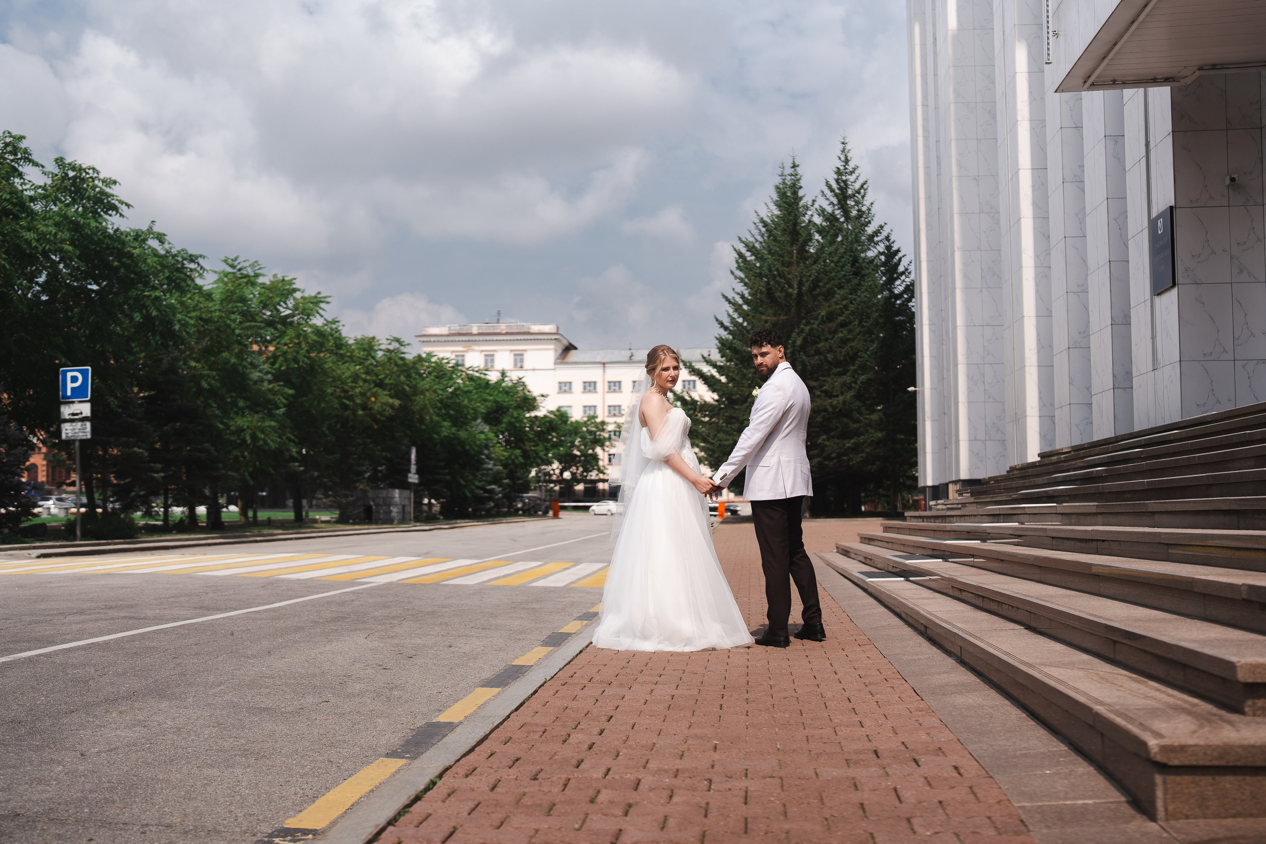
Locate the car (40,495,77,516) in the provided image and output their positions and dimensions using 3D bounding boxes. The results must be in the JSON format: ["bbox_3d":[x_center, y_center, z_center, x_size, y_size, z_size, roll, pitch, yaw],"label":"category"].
[{"bbox_3d":[-51.800,7.500,111.000,1.730,1.570,4.400,0,-4,4],"label":"car"}]

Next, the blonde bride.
[{"bbox_3d":[0.226,0.400,7.020,0.900,1.700,0.820,1,-4,-11],"label":"blonde bride"}]

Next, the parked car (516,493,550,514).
[{"bbox_3d":[-8.400,6.950,104.000,1.780,1.760,4.300,-2,-5,20],"label":"parked car"}]

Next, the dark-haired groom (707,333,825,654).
[{"bbox_3d":[0.756,0.357,6.990,0.600,1.780,0.540,-2,-5,28],"label":"dark-haired groom"}]

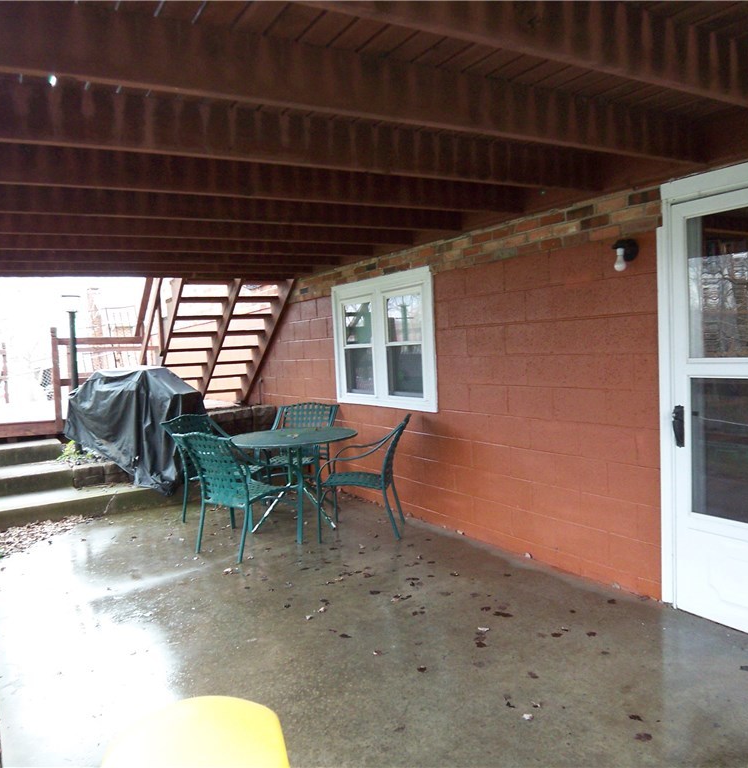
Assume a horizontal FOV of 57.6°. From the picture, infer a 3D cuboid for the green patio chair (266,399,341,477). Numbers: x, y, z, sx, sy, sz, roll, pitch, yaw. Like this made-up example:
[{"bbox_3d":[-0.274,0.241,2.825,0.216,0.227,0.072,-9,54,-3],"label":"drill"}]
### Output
[{"bbox_3d":[-0.690,0.669,6.328,0.610,0.890,0.680,-2,3,15],"label":"green patio chair"}]

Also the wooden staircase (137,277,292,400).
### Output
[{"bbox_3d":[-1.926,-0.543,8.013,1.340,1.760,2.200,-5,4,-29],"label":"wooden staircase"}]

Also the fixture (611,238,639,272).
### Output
[{"bbox_3d":[1.303,-0.664,3.545,0.140,0.180,0.115,-5,4,-29],"label":"fixture"}]

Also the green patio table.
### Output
[{"bbox_3d":[-0.657,0.791,5.723,1.070,0.713,1.070,-3,3,0],"label":"green patio table"}]

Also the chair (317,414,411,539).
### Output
[{"bbox_3d":[-0.040,0.698,5.235,0.680,0.890,0.610,-3,3,6],"label":"chair"}]

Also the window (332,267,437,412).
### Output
[{"bbox_3d":[0.047,-0.359,5.976,0.100,1.130,1.715,-5,4,-29],"label":"window"}]

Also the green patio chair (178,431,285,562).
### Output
[{"bbox_3d":[-0.975,0.763,4.951,0.610,0.890,0.680,-1,4,37],"label":"green patio chair"}]

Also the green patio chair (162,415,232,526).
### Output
[{"bbox_3d":[-1.341,0.727,5.909,0.680,0.890,0.610,-1,4,25],"label":"green patio chair"}]

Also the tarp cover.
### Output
[{"bbox_3d":[-2.481,0.468,7.171,1.380,1.240,0.520,-2,4,22],"label":"tarp cover"}]

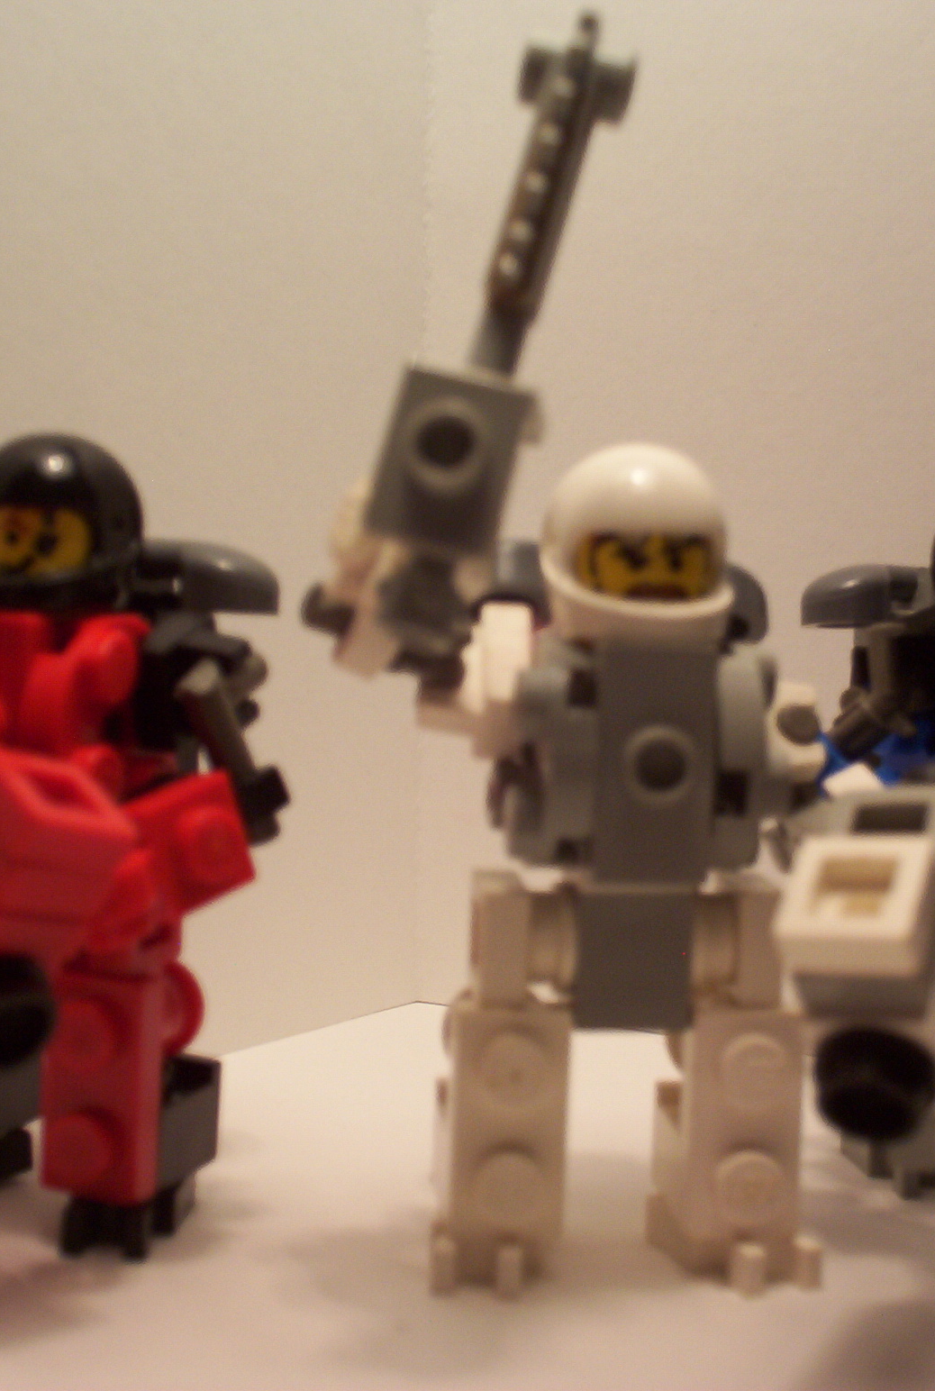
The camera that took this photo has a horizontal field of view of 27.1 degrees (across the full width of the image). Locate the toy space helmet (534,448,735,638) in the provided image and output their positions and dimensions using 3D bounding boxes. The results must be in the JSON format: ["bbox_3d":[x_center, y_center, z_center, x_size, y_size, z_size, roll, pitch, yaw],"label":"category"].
[{"bbox_3d":[0.012,-0.011,0.135,0.013,0.013,0.014,0,1,-11],"label":"toy space helmet"}]

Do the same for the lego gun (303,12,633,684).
[{"bbox_3d":[0.001,-0.022,0.122,0.011,0.043,0.009,17,-5,0],"label":"lego gun"}]

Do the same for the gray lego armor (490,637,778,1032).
[{"bbox_3d":[0.012,0.009,0.135,0.019,0.026,0.015,0,1,-4],"label":"gray lego armor"}]

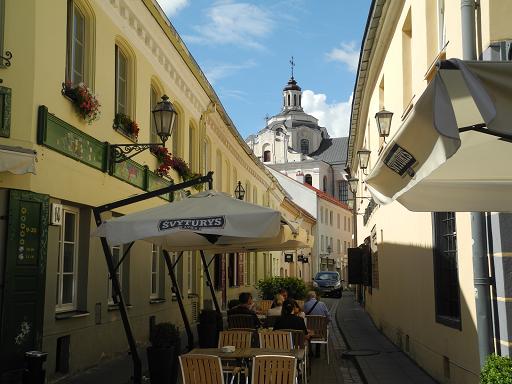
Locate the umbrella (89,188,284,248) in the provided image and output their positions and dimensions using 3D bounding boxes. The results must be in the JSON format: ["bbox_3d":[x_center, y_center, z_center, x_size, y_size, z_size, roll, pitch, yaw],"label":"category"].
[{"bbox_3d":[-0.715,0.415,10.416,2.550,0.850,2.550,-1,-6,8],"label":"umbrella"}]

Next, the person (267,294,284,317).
[{"bbox_3d":[0.458,2.457,11.924,0.480,1.230,0.800,-2,-6,12],"label":"person"}]

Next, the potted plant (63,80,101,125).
[{"bbox_3d":[-2.830,-1.508,10.949,0.420,0.590,1.120,-1,-6,5],"label":"potted plant"}]

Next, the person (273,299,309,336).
[{"bbox_3d":[0.511,2.257,9.964,0.520,1.290,0.750,-1,-6,8],"label":"person"}]

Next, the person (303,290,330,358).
[{"bbox_3d":[1.167,2.545,12.699,0.520,1.310,0.850,0,-6,0],"label":"person"}]

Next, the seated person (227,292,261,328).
[{"bbox_3d":[-0.161,2.448,12.003,0.560,1.270,0.820,-2,-7,15],"label":"seated person"}]

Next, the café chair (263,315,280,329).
[{"bbox_3d":[0.375,2.611,11.721,0.460,0.880,0.550,-1,-6,6],"label":"café chair"}]

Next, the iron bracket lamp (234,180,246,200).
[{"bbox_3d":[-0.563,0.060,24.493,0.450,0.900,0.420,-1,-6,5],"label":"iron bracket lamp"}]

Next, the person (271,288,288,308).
[{"bbox_3d":[0.549,2.733,14.288,0.480,1.280,0.780,0,-6,0],"label":"person"}]

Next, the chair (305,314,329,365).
[{"bbox_3d":[1.113,2.616,11.795,0.460,0.880,0.550,-1,-6,9],"label":"chair"}]

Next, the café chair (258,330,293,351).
[{"bbox_3d":[0.340,2.253,8.501,0.460,0.880,0.550,2,-7,-17],"label":"café chair"}]

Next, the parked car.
[{"bbox_3d":[4.621,5.863,41.912,1.800,1.600,4.300,-1,-6,10],"label":"parked car"}]

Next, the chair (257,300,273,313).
[{"bbox_3d":[0.226,3.246,17.099,0.490,0.870,0.560,0,-6,4],"label":"chair"}]

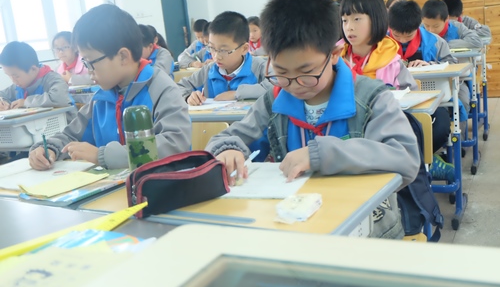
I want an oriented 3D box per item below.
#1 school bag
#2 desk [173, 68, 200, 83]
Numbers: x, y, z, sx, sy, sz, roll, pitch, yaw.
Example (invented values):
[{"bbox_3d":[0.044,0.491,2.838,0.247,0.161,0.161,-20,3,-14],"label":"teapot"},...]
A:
[{"bbox_3d":[0.375,0.109,1.610,0.330,0.420,0.180,0,14,27],"label":"school bag"},{"bbox_3d":[-0.548,-0.323,4.876,0.610,0.700,0.420,0,14,27],"label":"desk"}]

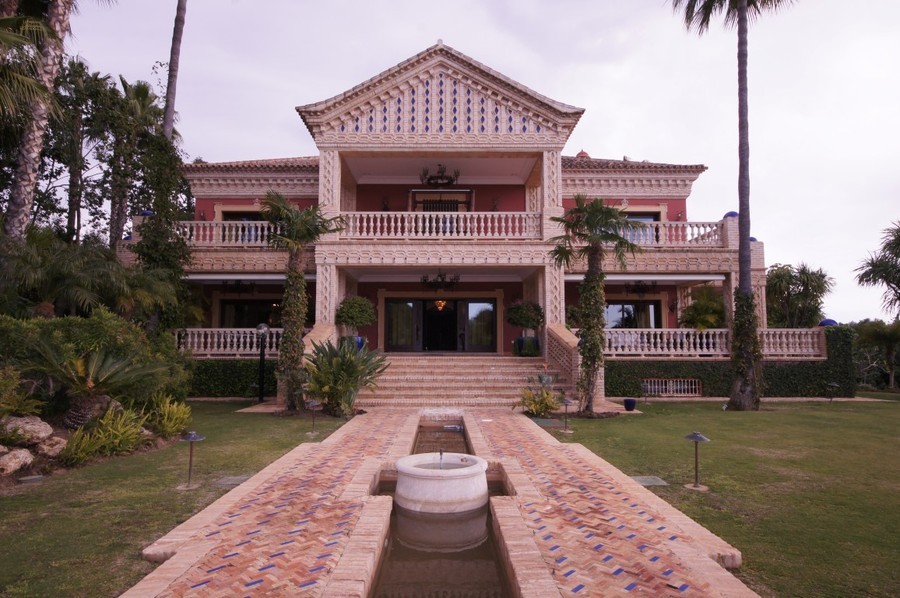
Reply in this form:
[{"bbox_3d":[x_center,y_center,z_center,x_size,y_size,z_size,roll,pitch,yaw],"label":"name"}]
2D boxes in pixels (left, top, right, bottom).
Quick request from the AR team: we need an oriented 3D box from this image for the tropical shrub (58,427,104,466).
[{"bbox_3d":[-4.921,1.962,6.336,0.614,0.508,0.614,0,-6,0],"label":"tropical shrub"}]

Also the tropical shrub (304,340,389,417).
[{"bbox_3d":[-2.437,1.853,11.171,1.977,1.745,1.879,0,-6,0],"label":"tropical shrub"}]

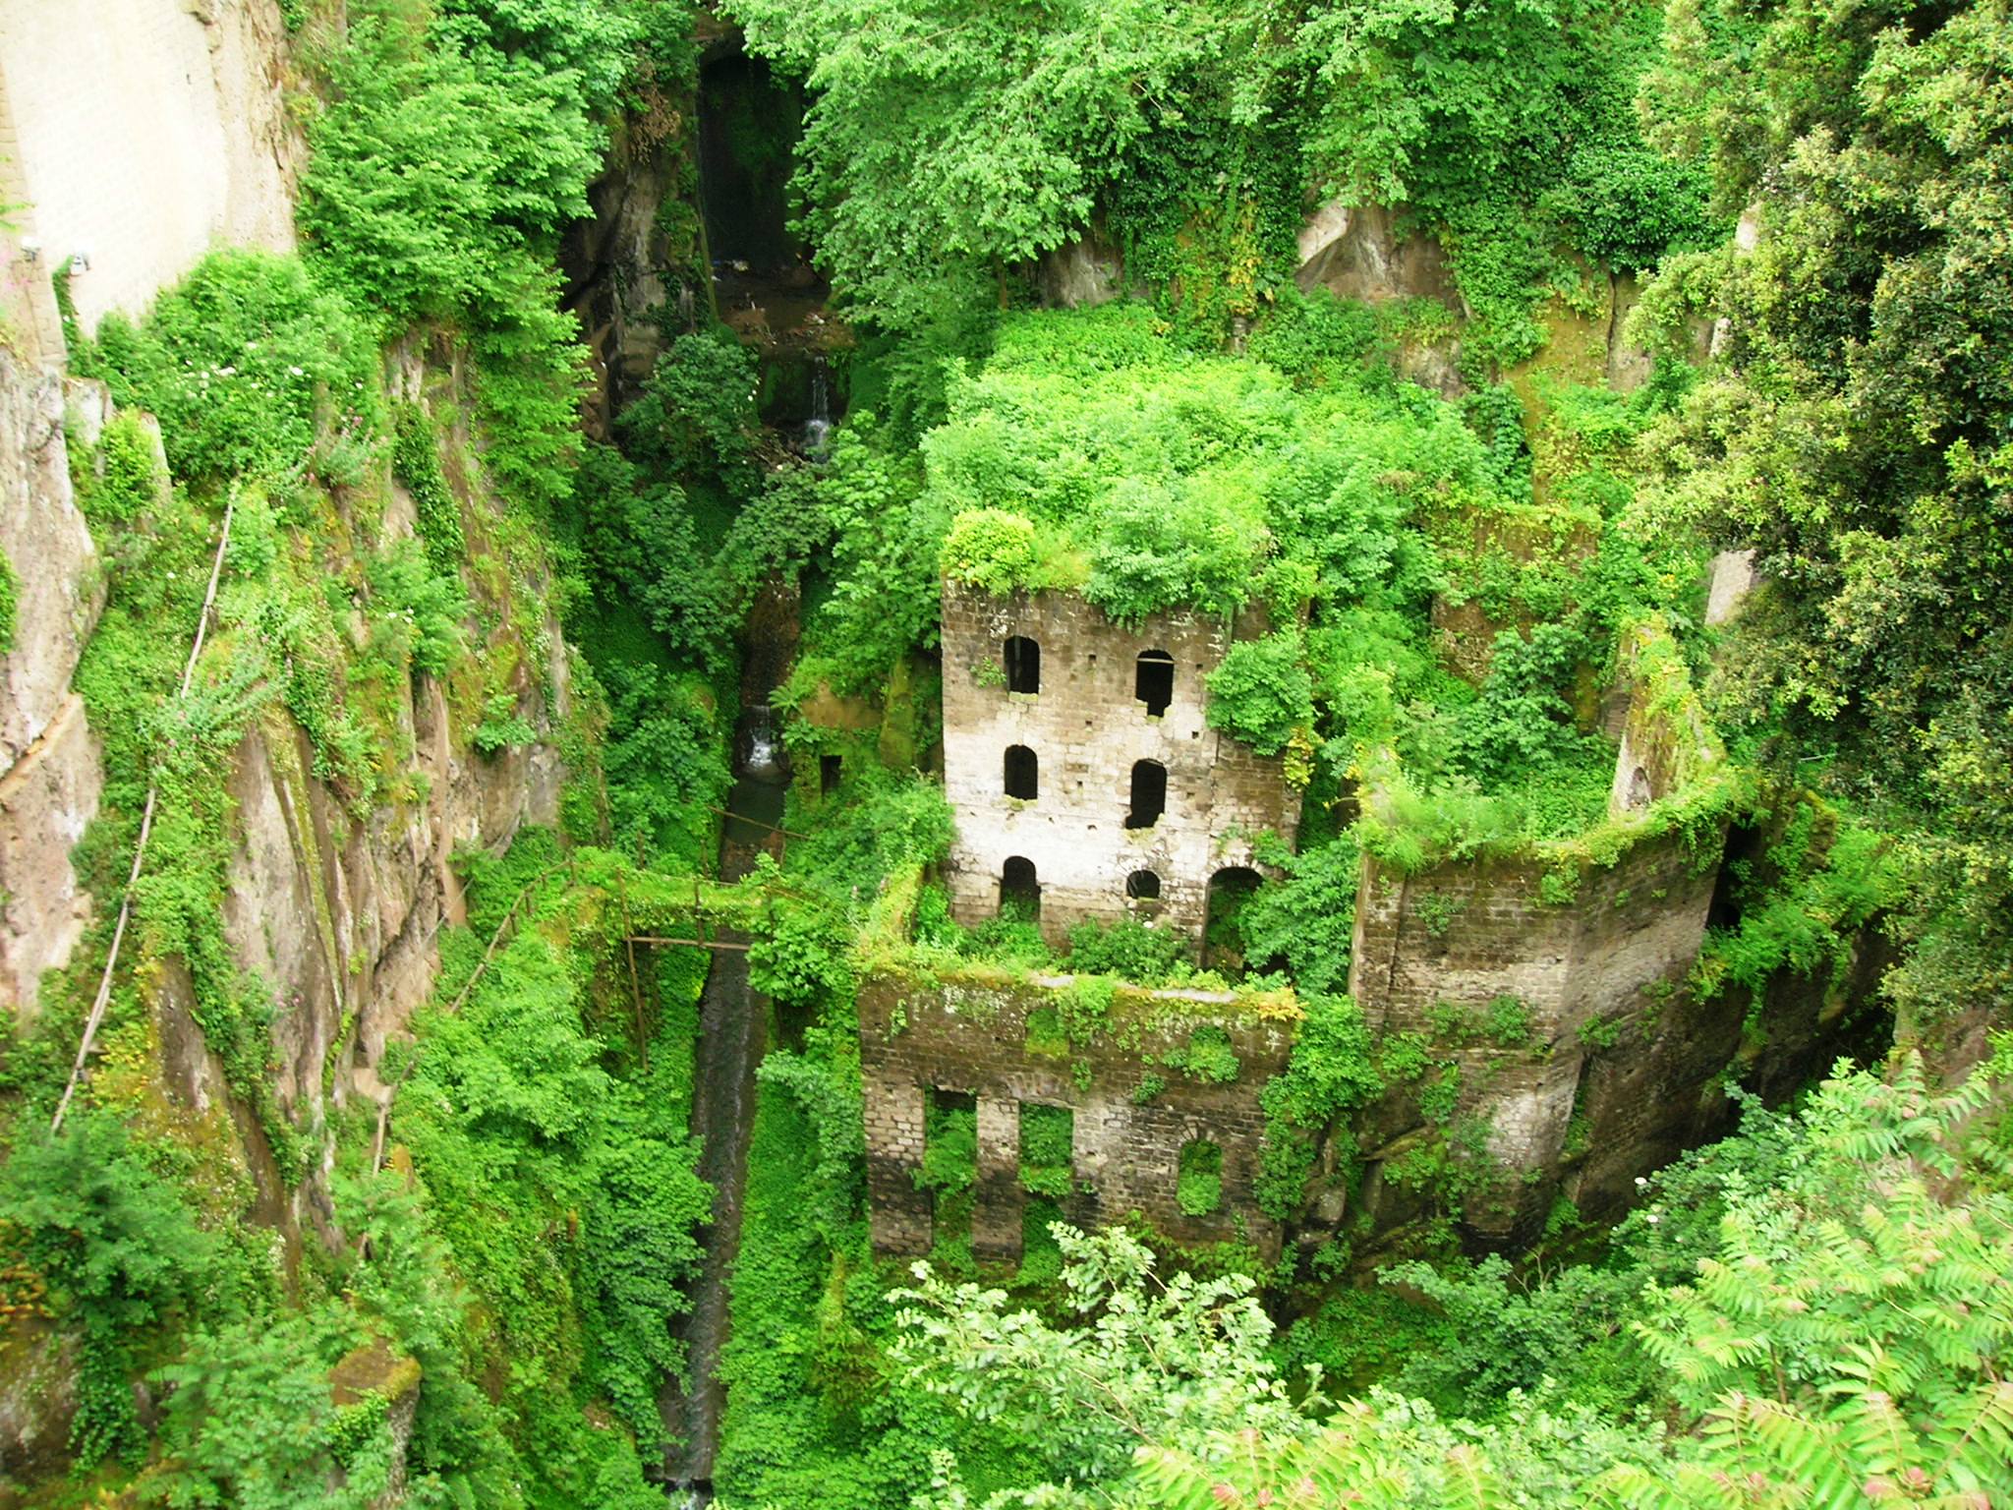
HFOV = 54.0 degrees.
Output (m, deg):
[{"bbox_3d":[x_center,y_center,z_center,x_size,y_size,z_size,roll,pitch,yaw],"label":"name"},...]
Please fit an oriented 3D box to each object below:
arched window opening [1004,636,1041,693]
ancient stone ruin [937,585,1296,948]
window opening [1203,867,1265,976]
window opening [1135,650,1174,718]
[{"bbox_3d":[0.427,-2.322,48.767,0.910,1.600,0.400,7,33,10],"label":"arched window opening"},{"bbox_3d":[3.502,-1.138,53.352,8.870,11.320,8.000,7,33,10],"label":"ancient stone ruin"},{"bbox_3d":[5.970,4.160,51.560,1.580,3.340,0.500,7,33,10],"label":"window opening"},{"bbox_3d":[3.646,-1.838,48.264,0.940,1.850,0.400,7,33,10],"label":"window opening"}]

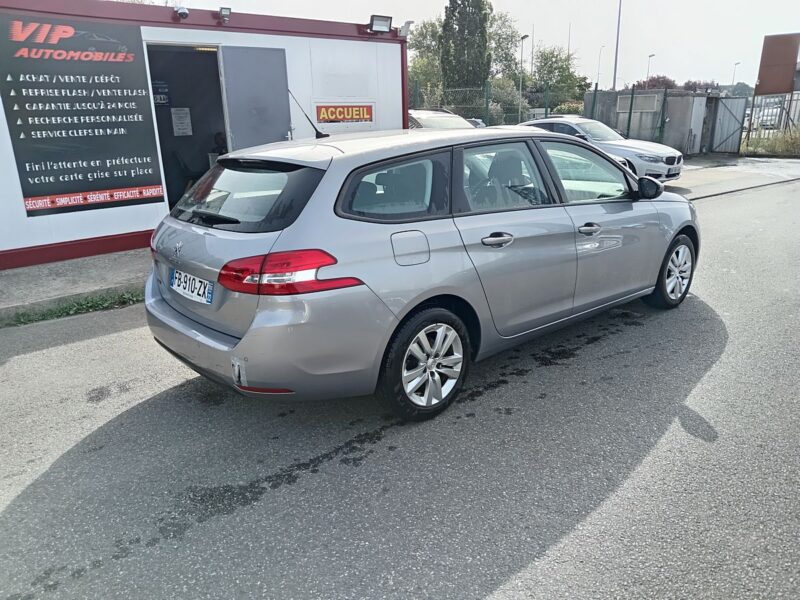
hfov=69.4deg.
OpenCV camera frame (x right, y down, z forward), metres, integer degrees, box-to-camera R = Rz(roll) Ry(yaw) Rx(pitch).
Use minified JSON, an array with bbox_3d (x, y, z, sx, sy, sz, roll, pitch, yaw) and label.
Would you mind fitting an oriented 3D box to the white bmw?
[{"bbox_3d":[4.280,-3.545,13.880,1.840,1.510,4.820,-15,21,-38],"label":"white bmw"}]

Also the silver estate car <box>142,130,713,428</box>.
[{"bbox_3d":[0.592,-0.510,4.305,4.585,1.470,1.820,-15,21,-38],"label":"silver estate car"}]

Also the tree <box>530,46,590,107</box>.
[{"bbox_3d":[9.248,-11.819,33.847,4.000,5.700,4.000,3,17,14],"label":"tree"}]

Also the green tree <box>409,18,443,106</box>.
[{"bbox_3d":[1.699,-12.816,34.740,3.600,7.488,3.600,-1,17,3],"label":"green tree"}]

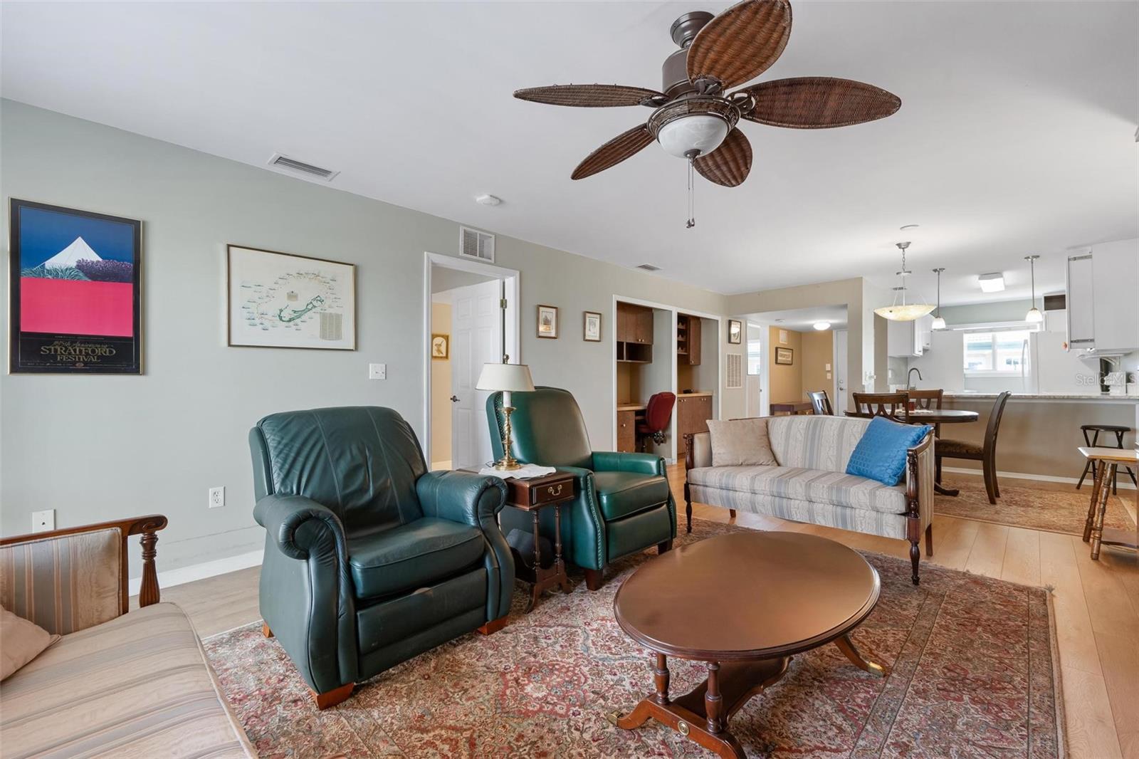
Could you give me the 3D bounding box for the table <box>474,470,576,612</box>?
[{"bbox_3d":[-0.293,0.810,2.545,0.560,0.635,0.330,0,0,42],"label":"table"}]

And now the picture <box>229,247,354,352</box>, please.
[{"bbox_3d":[-1.752,-0.499,3.056,0.027,0.602,0.745,0,0,44],"label":"picture"}]

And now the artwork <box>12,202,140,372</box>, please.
[{"bbox_3d":[-2.426,-0.432,2.357,0.030,0.815,0.458,0,0,44],"label":"artwork"}]

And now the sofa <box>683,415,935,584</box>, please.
[{"bbox_3d":[1.596,0.699,3.284,1.450,0.870,0.680,0,0,41],"label":"sofa"}]

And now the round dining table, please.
[{"bbox_3d":[3.421,0.729,4.811,1.100,0.775,1.100,0,0,44],"label":"round dining table"}]

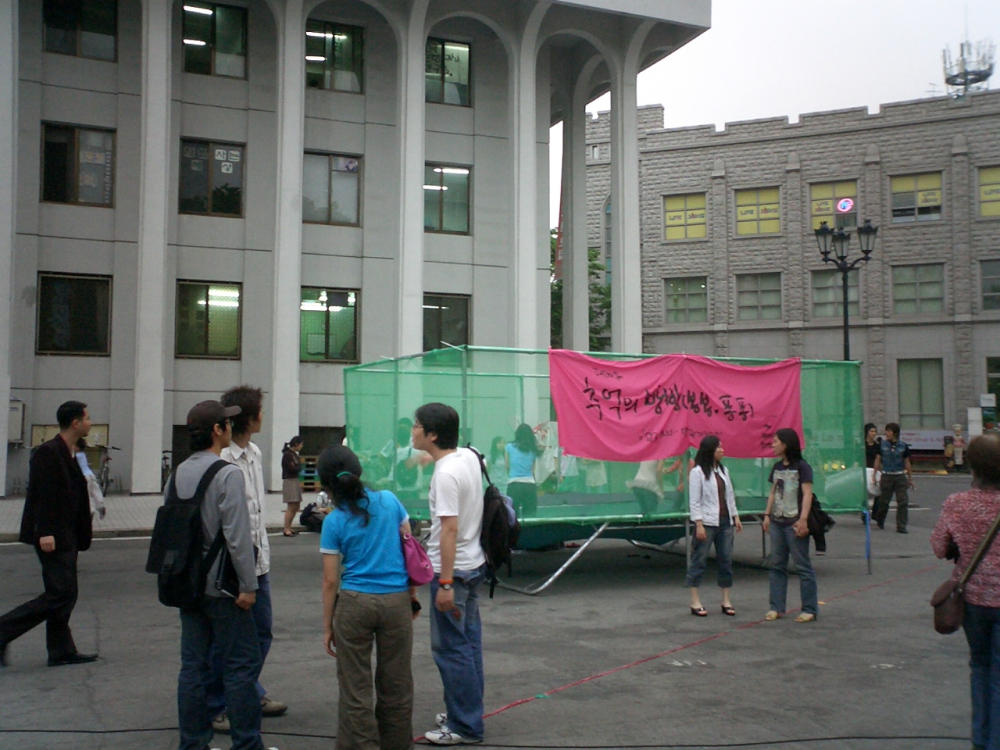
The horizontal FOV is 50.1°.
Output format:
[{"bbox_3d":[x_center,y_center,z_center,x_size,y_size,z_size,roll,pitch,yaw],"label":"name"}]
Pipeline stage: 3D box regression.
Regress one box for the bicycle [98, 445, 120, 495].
[{"bbox_3d":[-9.199,2.259,24.962,0.580,1.120,1.650,2,-4,-22],"label":"bicycle"}]

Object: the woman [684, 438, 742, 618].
[{"bbox_3d":[1.922,1.343,9.703,0.470,1.610,0.320,3,-4,-43],"label":"woman"}]

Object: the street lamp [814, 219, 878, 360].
[{"bbox_3d":[7.392,-0.244,22.813,1.322,6.092,1.216,-1,-3,18],"label":"street lamp"}]

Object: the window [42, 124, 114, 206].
[{"bbox_3d":[-10.222,-5.086,25.926,1.642,1.952,0.150,2,-4,-22],"label":"window"}]

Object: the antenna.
[{"bbox_3d":[19.724,-12.861,45.000,2.100,2.600,2.000,-1,-3,24],"label":"antenna"}]

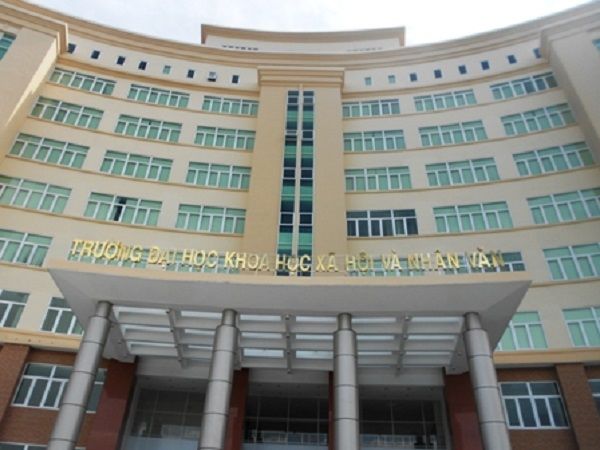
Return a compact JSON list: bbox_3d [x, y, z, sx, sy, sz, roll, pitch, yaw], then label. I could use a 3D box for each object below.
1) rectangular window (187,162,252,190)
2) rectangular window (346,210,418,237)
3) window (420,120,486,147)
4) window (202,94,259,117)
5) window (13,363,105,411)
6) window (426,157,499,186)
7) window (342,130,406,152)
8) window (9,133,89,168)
[{"bbox_3d":[-5.550,-3.381,31.030,4.344,1.870,0.150,5,-35,-3],"label":"rectangular window"},{"bbox_3d":[5.146,-0.117,28.434,4.302,1.840,0.200,-2,-35,6],"label":"rectangular window"},{"bbox_3d":[10.885,-6.484,32.004,4.391,1.870,0.150,-5,-35,11],"label":"window"},{"bbox_3d":[-5.288,-9.133,34.735,4.261,1.545,0.200,4,-35,-3],"label":"window"},{"bbox_3d":[-11.635,7.918,21.973,3.754,2.016,0.200,8,-35,-8],"label":"window"},{"bbox_3d":[10.655,-3.454,29.698,4.339,1.843,0.200,-5,-35,11],"label":"window"},{"bbox_3d":[5.429,-6.138,32.824,4.369,1.870,0.150,-2,-35,6],"label":"window"},{"bbox_3d":[-16.296,-4.859,29.514,4.347,1.870,0.150,11,-36,-13],"label":"window"}]

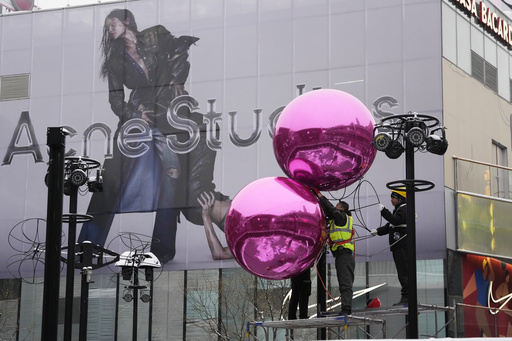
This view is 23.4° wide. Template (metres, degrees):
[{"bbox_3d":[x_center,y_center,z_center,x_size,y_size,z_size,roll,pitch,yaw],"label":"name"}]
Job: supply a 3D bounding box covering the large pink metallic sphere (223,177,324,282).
[{"bbox_3d":[0.291,0.856,18.250,1.509,1.509,1.509,0,-12,0],"label":"large pink metallic sphere"}]

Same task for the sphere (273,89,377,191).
[{"bbox_3d":[1.026,-0.462,18.450,1.526,1.526,1.526,0,-12,0],"label":"sphere"}]

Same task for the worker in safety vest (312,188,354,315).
[{"bbox_3d":[1.167,1.205,18.500,0.580,1.909,0.500,-2,-12,12],"label":"worker in safety vest"}]

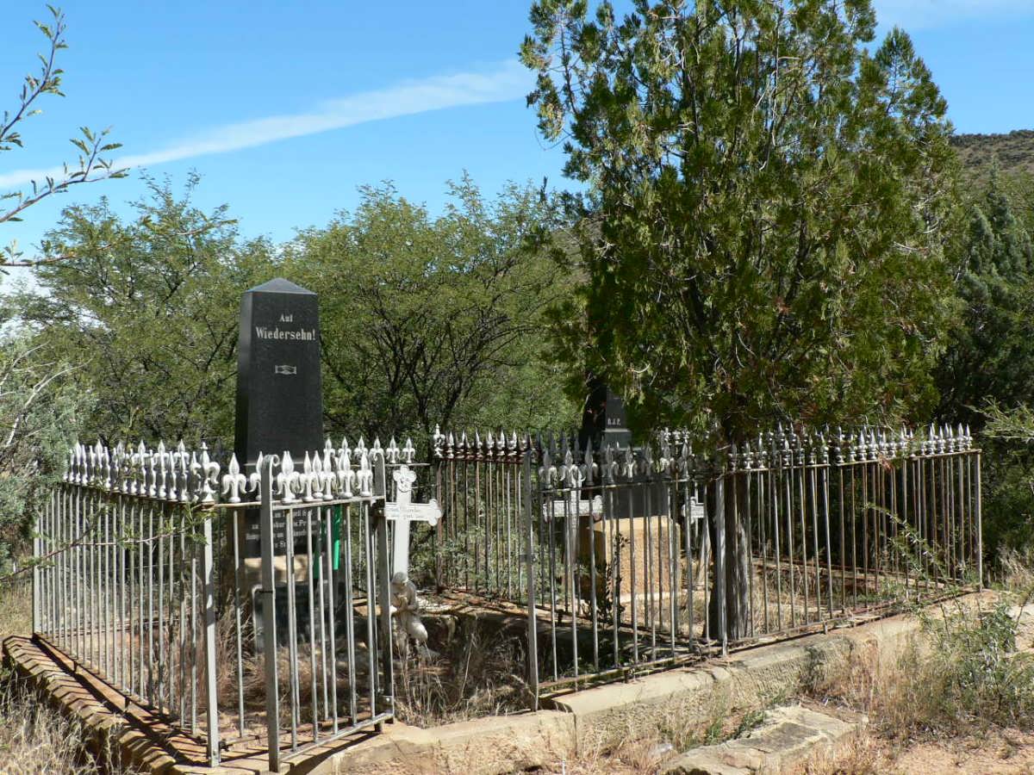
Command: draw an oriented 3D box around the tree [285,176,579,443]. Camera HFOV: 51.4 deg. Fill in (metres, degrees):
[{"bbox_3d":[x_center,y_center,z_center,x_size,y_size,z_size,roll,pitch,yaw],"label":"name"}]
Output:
[{"bbox_3d":[-0.827,-0.174,10.993,3.120,3.943,3.100,-1,-1,-4],"label":"tree"}]

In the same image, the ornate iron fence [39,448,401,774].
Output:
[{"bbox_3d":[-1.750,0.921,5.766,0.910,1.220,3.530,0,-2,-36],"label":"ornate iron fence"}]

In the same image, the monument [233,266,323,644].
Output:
[{"bbox_3d":[-1.517,0.451,6.932,0.530,2.322,0.330,0,-2,-36],"label":"monument"}]

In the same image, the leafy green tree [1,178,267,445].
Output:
[{"bbox_3d":[-3.489,-0.057,9.991,2.484,3.787,2.600,-1,-2,-19],"label":"leafy green tree"}]

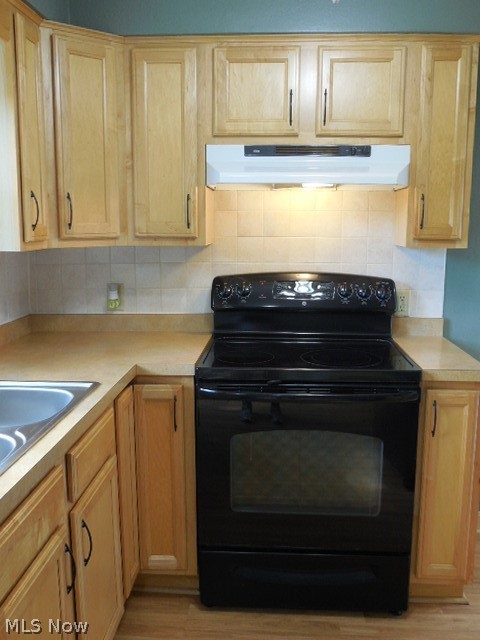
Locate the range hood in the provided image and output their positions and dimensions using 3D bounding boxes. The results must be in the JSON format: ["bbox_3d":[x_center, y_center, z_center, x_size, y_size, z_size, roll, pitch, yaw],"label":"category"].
[{"bbox_3d":[0.257,-0.586,2.420,0.758,0.155,0.470,1,9,3],"label":"range hood"}]

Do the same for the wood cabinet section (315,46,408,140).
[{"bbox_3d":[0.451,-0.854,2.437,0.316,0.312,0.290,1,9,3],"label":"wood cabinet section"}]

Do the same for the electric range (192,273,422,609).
[{"bbox_3d":[0.248,0.442,2.463,0.757,1.193,0.655,1,9,3],"label":"electric range"}]

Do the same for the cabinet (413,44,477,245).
[{"bbox_3d":[0.752,-0.662,2.453,0.228,0.745,0.325,1,9,3],"label":"cabinet"}]

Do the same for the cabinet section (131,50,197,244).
[{"bbox_3d":[-0.269,-0.678,2.505,0.238,0.688,0.290,1,9,3],"label":"cabinet section"}]

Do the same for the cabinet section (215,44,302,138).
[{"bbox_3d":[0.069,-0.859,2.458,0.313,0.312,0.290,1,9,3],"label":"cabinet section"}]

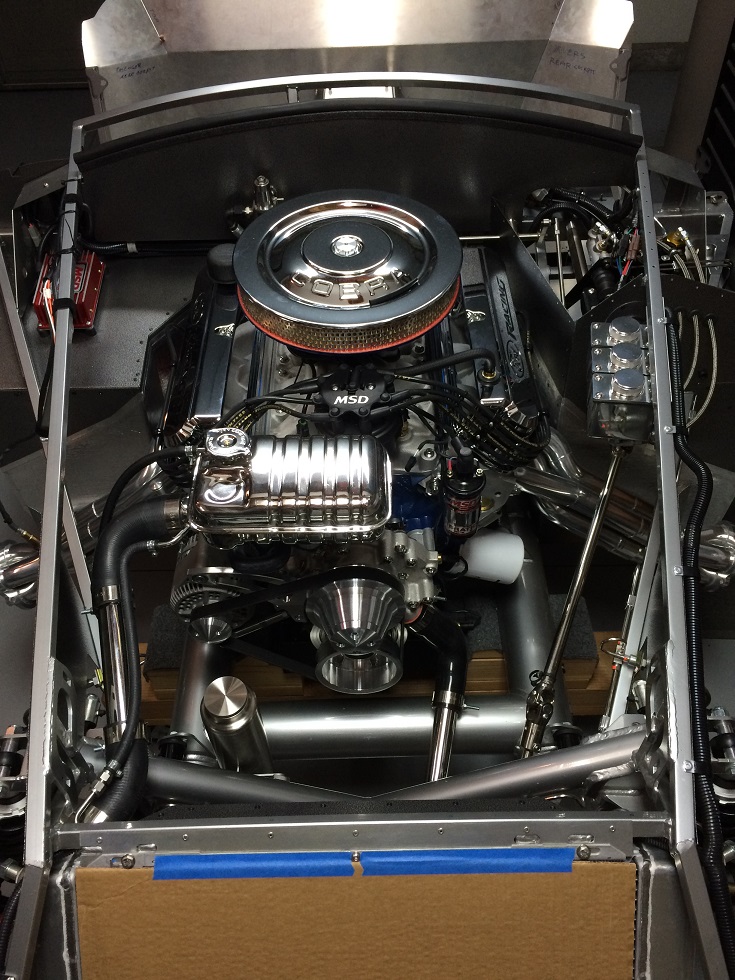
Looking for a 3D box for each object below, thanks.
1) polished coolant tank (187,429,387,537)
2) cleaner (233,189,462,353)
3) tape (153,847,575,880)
[{"bbox_3d":[-0.108,-0.004,1.175,0.279,0.130,0.150,0,52,0],"label":"polished coolant tank"},{"bbox_3d":[-0.029,-0.356,1.291,0.357,0.080,0.357,0,52,0],"label":"cleaner"},{"bbox_3d":[-0.004,0.404,0.885,0.454,0.004,0.025,-1,87,0],"label":"tape"}]

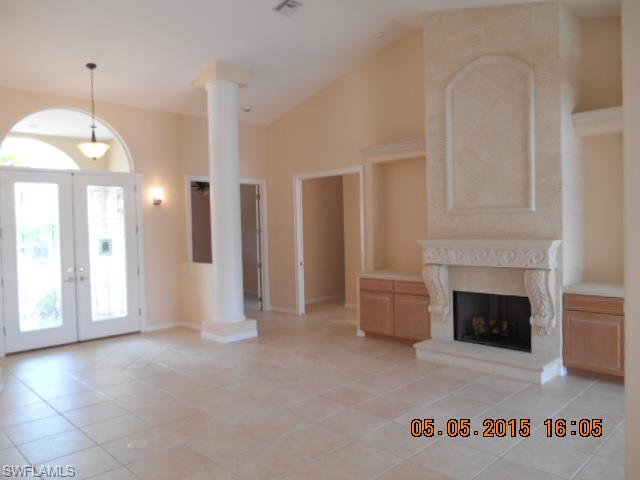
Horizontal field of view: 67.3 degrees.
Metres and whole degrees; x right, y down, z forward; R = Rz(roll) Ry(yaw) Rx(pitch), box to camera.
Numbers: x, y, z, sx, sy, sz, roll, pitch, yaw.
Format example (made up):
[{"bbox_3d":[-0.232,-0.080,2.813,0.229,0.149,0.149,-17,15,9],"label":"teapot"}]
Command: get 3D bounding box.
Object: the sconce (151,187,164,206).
[{"bbox_3d":[-2.583,-0.690,7.629,0.179,0.298,0.159,-3,2,-45],"label":"sconce"}]

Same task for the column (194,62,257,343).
[{"bbox_3d":[-1.385,-0.525,7.133,0.601,3.925,0.601,-3,2,-45],"label":"column"}]

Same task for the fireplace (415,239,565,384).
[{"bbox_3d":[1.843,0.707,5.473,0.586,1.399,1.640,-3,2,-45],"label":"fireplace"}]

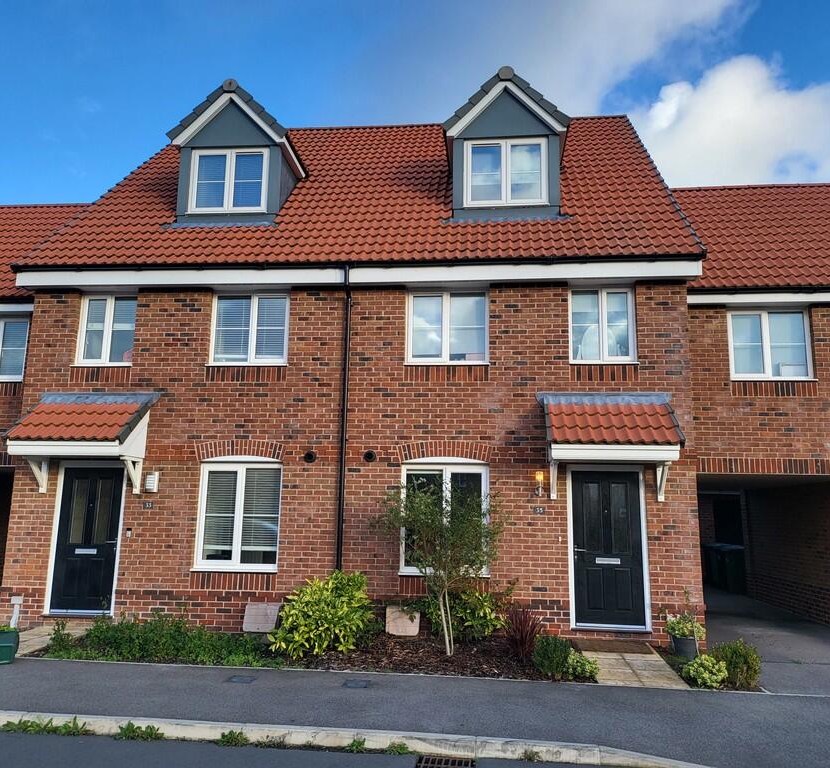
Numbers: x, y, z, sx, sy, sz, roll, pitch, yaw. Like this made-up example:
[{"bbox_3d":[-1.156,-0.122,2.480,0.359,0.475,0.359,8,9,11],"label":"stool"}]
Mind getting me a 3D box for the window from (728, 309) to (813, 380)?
[{"bbox_3d":[5.335,-0.576,10.657,1.190,1.080,0.100,0,-10,5],"label":"window"}]

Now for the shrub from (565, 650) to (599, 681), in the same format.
[{"bbox_3d":[1.707,2.843,7.216,0.340,0.290,0.320,0,-10,5],"label":"shrub"}]

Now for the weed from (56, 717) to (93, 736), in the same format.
[{"bbox_3d":[-2.675,2.682,5.581,0.290,0.115,0.190,0,-10,5],"label":"weed"}]

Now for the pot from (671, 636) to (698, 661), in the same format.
[{"bbox_3d":[3.138,3.066,8.269,0.283,0.262,0.285,0,-10,5],"label":"pot"}]

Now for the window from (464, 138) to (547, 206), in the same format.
[{"bbox_3d":[1.415,-3.275,10.990,1.317,1.126,0.100,0,-10,5],"label":"window"}]

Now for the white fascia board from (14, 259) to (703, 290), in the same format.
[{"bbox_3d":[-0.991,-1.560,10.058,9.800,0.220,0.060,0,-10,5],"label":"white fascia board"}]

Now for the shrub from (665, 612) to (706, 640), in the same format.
[{"bbox_3d":[3.165,2.837,8.308,0.456,0.314,0.420,0,-10,5],"label":"shrub"}]

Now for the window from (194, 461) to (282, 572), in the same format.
[{"bbox_3d":[-2.461,1.834,9.862,1.217,1.509,0.110,0,-10,5],"label":"window"}]

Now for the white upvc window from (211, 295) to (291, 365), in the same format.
[{"bbox_3d":[-2.407,-0.787,10.323,1.187,1.068,0.100,0,-10,5],"label":"white upvc window"}]

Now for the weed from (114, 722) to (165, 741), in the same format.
[{"bbox_3d":[-2.141,2.687,5.533,0.390,0.100,0.220,0,-10,5],"label":"weed"}]

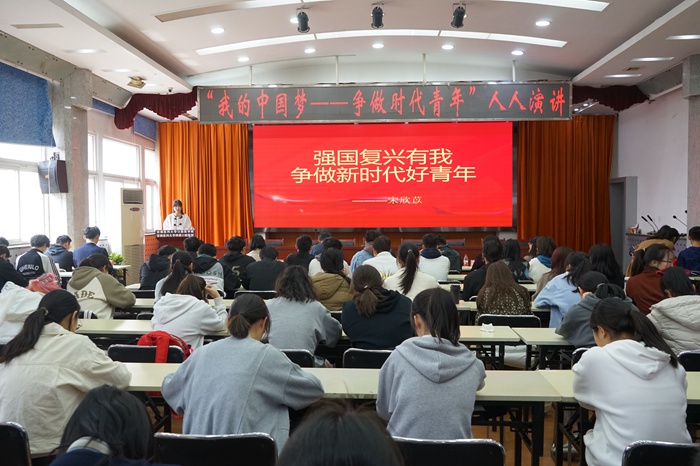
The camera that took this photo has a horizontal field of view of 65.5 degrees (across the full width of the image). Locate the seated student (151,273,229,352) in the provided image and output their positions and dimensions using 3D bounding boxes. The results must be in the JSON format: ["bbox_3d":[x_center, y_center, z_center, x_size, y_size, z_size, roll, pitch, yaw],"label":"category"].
[{"bbox_3d":[-0.998,0.827,3.494,0.500,1.146,0.720,0,3,9],"label":"seated student"}]

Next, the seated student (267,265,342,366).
[{"bbox_3d":[-0.282,0.795,3.418,0.520,1.217,0.720,0,3,4],"label":"seated student"}]

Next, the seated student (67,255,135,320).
[{"bbox_3d":[-2.007,0.760,4.481,0.540,1.183,0.720,1,3,12],"label":"seated student"}]

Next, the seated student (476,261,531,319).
[{"bbox_3d":[1.203,0.784,4.331,0.470,1.150,0.680,0,3,4],"label":"seated student"}]

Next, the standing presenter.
[{"bbox_3d":[-3.183,0.207,10.065,0.520,1.650,0.360,-1,3,-11],"label":"standing presenter"}]

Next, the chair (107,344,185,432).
[{"bbox_3d":[-1.220,1.072,3.540,0.460,0.800,0.500,0,3,4],"label":"chair"}]

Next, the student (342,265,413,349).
[{"bbox_3d":[0.171,0.795,3.388,0.480,1.220,0.700,0,3,4],"label":"student"}]

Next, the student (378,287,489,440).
[{"bbox_3d":[0.339,0.839,2.321,0.480,1.236,0.680,0,3,4],"label":"student"}]

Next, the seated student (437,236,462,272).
[{"bbox_3d":[1.277,0.661,7.668,0.500,1.239,0.700,0,3,4],"label":"seated student"}]

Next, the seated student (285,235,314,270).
[{"bbox_3d":[-0.567,0.670,6.994,0.500,1.287,0.700,0,3,4],"label":"seated student"}]

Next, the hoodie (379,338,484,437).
[{"bbox_3d":[0.348,0.705,2.342,0.475,0.570,0.460,0,2,4],"label":"hoodie"}]

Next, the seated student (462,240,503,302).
[{"bbox_3d":[1.412,0.719,5.604,0.520,1.308,0.700,0,3,4],"label":"seated student"}]

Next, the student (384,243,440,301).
[{"bbox_3d":[0.615,0.697,5.401,0.520,1.218,0.700,0,3,4],"label":"student"}]

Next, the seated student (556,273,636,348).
[{"bbox_3d":[1.435,0.817,3.227,0.500,1.191,0.700,0,3,-4],"label":"seated student"}]

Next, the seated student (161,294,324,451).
[{"bbox_3d":[-0.503,0.900,2.525,0.741,1.234,0.750,0,3,4],"label":"seated student"}]

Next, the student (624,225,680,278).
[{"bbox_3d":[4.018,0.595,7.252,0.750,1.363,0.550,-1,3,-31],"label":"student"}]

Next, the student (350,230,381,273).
[{"bbox_3d":[0.248,0.613,7.604,0.500,1.299,0.720,0,2,-6],"label":"student"}]

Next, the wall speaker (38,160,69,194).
[{"bbox_3d":[-3.867,-0.724,7.097,0.280,0.400,0.240,0,12,-1],"label":"wall speaker"}]

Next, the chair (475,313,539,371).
[{"bbox_3d":[1.254,1.027,4.442,0.480,0.800,0.500,0,3,4],"label":"chair"}]

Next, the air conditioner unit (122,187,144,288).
[{"bbox_3d":[-4.569,0.086,11.461,0.480,2.062,0.360,-1,3,-16],"label":"air conditioner unit"}]

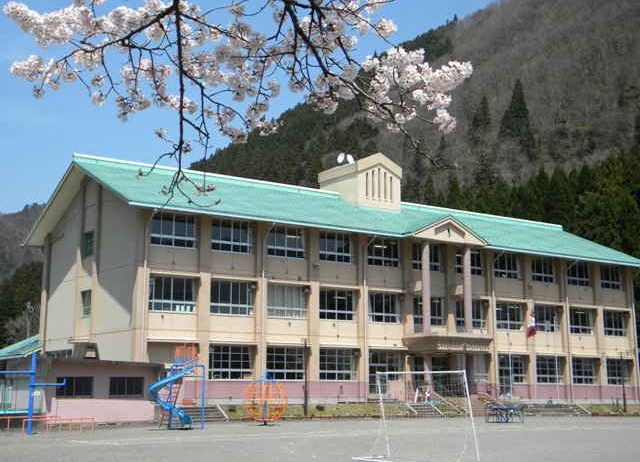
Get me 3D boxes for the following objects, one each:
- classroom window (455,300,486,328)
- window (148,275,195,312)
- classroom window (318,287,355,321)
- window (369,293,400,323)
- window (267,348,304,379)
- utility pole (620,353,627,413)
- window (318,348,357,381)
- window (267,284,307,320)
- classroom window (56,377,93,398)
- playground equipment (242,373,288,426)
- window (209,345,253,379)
[{"bbox_3d":[10.876,6.059,63.276,3.000,2.050,0.150,7,-13,-30],"label":"classroom window"},{"bbox_3d":[-8.767,3.725,51.647,3.000,2.050,0.150,7,-13,-30],"label":"window"},{"bbox_3d":[1.120,4.899,57.500,3.000,2.050,0.150,7,-13,-30],"label":"classroom window"},{"bbox_3d":[4.416,5.291,59.451,3.000,2.050,0.150,7,-13,-30],"label":"window"},{"bbox_3d":[-2.253,8.498,55.605,3.002,2.069,0.200,7,-13,-31],"label":"window"},{"bbox_3d":[22.604,11.306,64.701,0.300,4.394,0.300,7,-13,-30],"label":"utility pole"},{"bbox_3d":[1.112,8.731,56.744,3.000,2.050,0.150,7,-13,-30],"label":"window"},{"bbox_3d":[-2.176,4.508,55.549,3.000,2.050,0.150,7,-13,-30],"label":"window"},{"bbox_3d":[-12.632,8.054,44.798,1.937,1.040,0.180,7,-13,-31],"label":"classroom window"},{"bbox_3d":[-2.514,7.745,40.300,2.031,2.461,2.031,1,-11,-3],"label":"playground equipment"},{"bbox_3d":[-5.578,8.124,53.605,3.027,2.105,0.200,7,-13,-31],"label":"window"}]

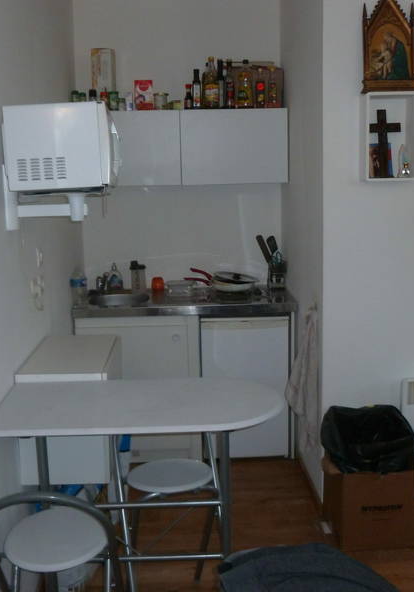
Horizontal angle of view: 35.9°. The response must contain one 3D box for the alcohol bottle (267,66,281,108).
[{"bbox_3d":[0.379,-1.180,3.643,0.070,0.257,0.068,-1,9,-2],"label":"alcohol bottle"}]

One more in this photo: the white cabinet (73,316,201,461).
[{"bbox_3d":[-0.378,0.490,3.811,0.675,0.835,0.560,-1,9,-2],"label":"white cabinet"}]

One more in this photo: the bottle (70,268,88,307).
[{"bbox_3d":[-0.700,-0.045,3.493,0.090,0.223,0.090,-2,9,-3],"label":"bottle"}]

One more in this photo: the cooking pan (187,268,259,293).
[{"bbox_3d":[0.087,-0.099,3.776,0.440,0.140,0.260,-2,9,-4],"label":"cooking pan"}]

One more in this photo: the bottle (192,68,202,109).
[{"bbox_3d":[-0.053,-1.153,3.580,0.052,0.226,0.052,-2,9,-3],"label":"bottle"}]

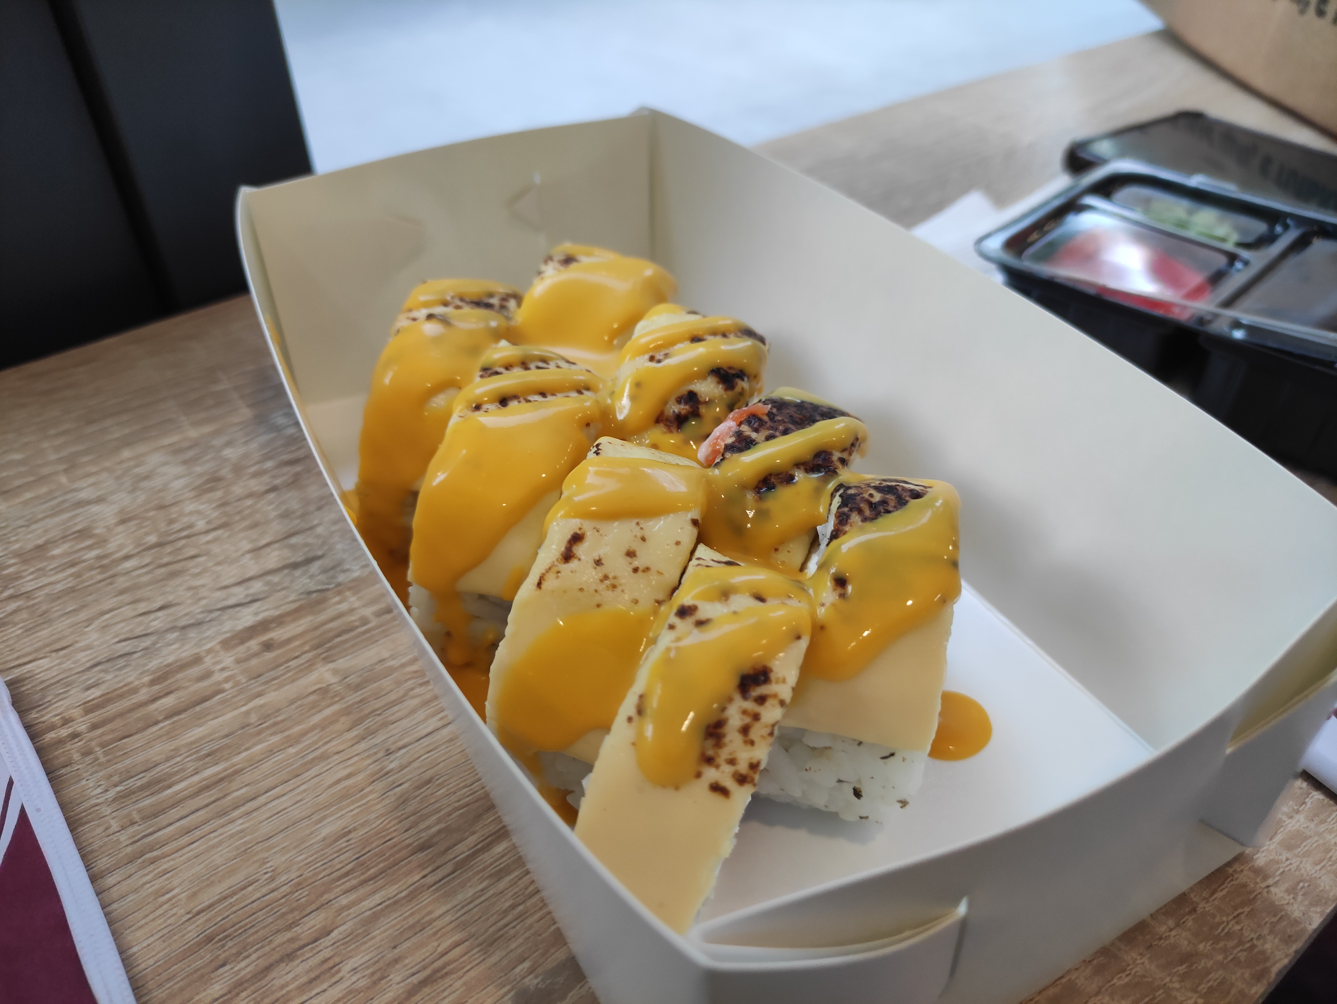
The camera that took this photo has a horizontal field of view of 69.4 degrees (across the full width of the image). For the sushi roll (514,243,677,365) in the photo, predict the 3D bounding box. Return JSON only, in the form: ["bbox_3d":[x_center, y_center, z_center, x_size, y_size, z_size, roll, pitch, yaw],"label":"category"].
[{"bbox_3d":[-0.017,-0.032,0.220,0.024,0.045,0.046,16,42,6],"label":"sushi roll"}]

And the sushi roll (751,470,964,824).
[{"bbox_3d":[0.033,0.019,0.161,0.023,0.045,0.047,11,41,9],"label":"sushi roll"}]

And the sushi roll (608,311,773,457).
[{"bbox_3d":[0.004,-0.015,0.200,0.023,0.045,0.046,13,41,7],"label":"sushi roll"}]

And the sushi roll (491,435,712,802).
[{"bbox_3d":[-0.011,0.014,0.163,0.021,0.046,0.048,19,41,1],"label":"sushi roll"}]

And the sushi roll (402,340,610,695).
[{"bbox_3d":[-0.028,-0.002,0.182,0.022,0.048,0.048,17,41,0],"label":"sushi roll"}]

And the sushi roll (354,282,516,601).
[{"bbox_3d":[-0.043,-0.018,0.201,0.024,0.048,0.047,17,41,0],"label":"sushi roll"}]

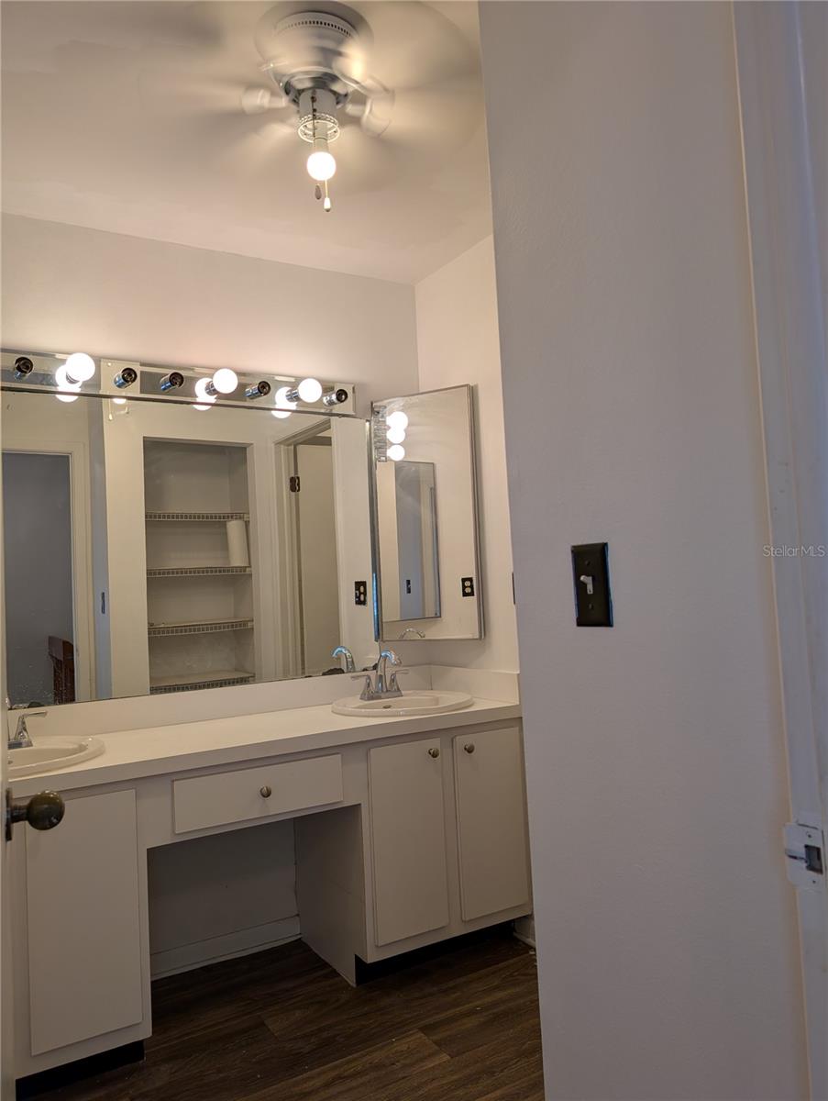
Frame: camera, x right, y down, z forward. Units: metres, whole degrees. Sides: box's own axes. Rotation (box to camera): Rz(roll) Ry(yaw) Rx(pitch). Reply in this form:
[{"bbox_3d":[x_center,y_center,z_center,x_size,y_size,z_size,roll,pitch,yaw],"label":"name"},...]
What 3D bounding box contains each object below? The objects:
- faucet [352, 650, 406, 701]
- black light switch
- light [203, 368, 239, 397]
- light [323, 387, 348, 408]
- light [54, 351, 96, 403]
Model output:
[{"bbox_3d":[-0.100,0.451,2.781,0.220,0.180,0.155,-1,-4,-30],"label":"faucet"},{"bbox_3d":[0.243,0.048,1.067,0.020,0.115,0.072,-1,-4,-30],"label":"black light switch"},{"bbox_3d":[-0.650,-0.571,2.603,0.083,0.083,0.135,-1,-4,-30],"label":"light"},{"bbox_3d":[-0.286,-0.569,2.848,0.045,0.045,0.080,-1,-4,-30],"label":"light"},{"bbox_3d":[-1.042,-0.565,2.377,0.085,0.085,0.135,-1,-4,-30],"label":"light"}]

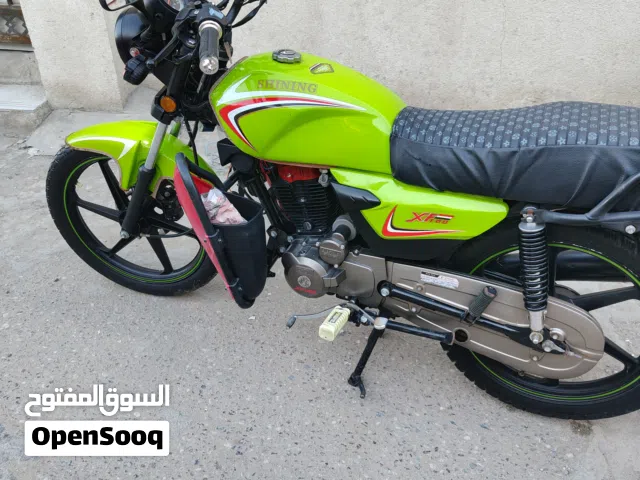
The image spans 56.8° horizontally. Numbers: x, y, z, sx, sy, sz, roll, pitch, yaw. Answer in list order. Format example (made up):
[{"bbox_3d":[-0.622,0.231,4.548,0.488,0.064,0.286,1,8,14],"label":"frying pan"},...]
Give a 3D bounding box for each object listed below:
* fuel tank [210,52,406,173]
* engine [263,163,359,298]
[{"bbox_3d":[-0.011,-0.331,1.469,0.500,0.245,0.280,13,35,19],"label":"fuel tank"},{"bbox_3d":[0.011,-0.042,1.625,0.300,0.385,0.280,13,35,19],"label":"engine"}]

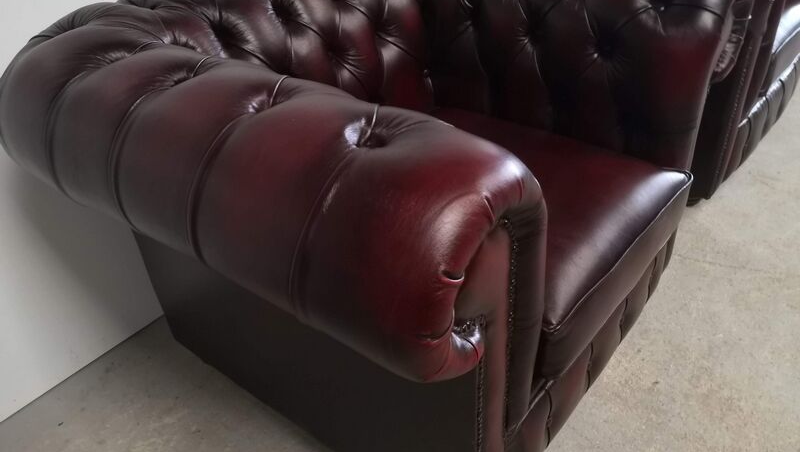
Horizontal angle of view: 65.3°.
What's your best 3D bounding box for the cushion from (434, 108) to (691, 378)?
[{"bbox_3d":[0.169,-0.027,1.235,0.589,0.150,0.555,22,42,34],"label":"cushion"}]

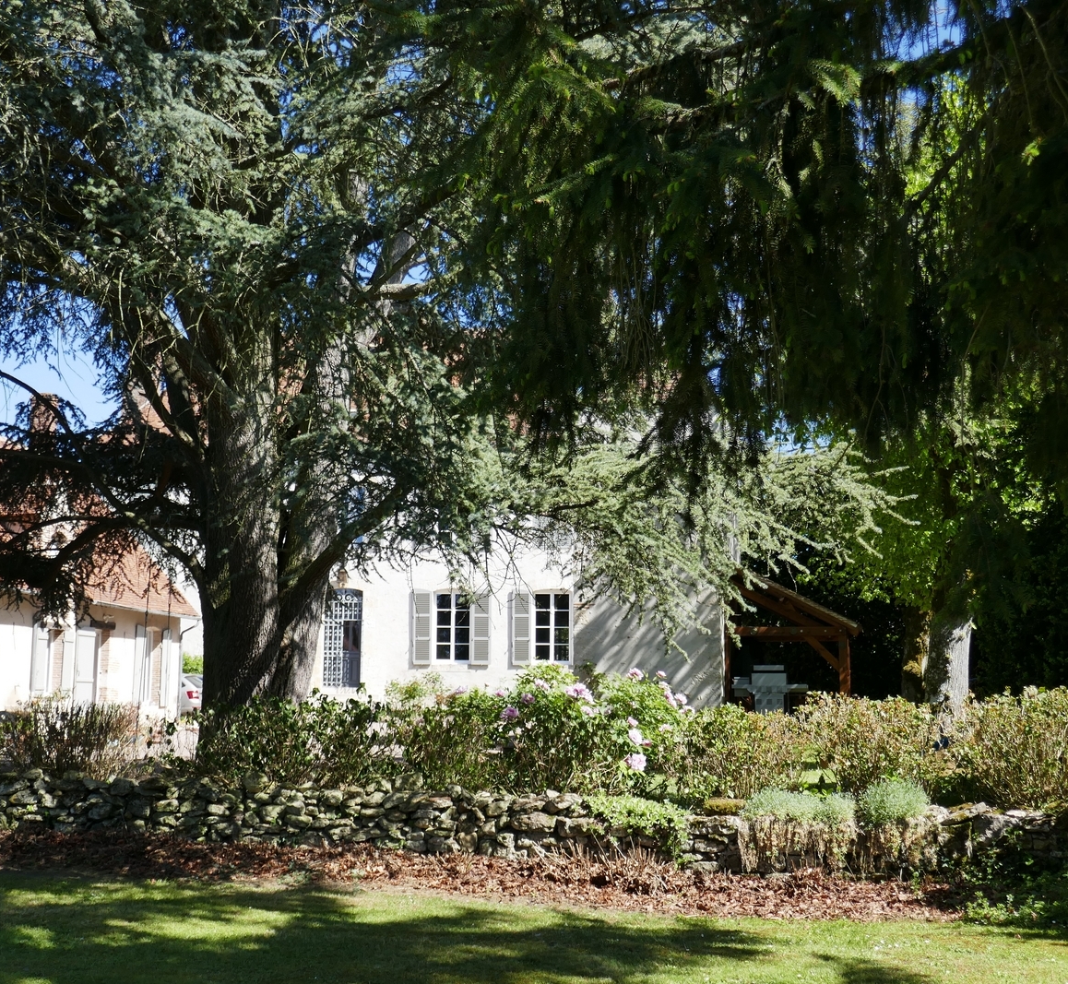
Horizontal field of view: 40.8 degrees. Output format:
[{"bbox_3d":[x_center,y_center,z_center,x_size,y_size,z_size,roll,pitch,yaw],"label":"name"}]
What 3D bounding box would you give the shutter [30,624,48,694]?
[{"bbox_3d":[-10.164,3.399,29.500,0.050,1.419,0.600,0,-8,6],"label":"shutter"}]

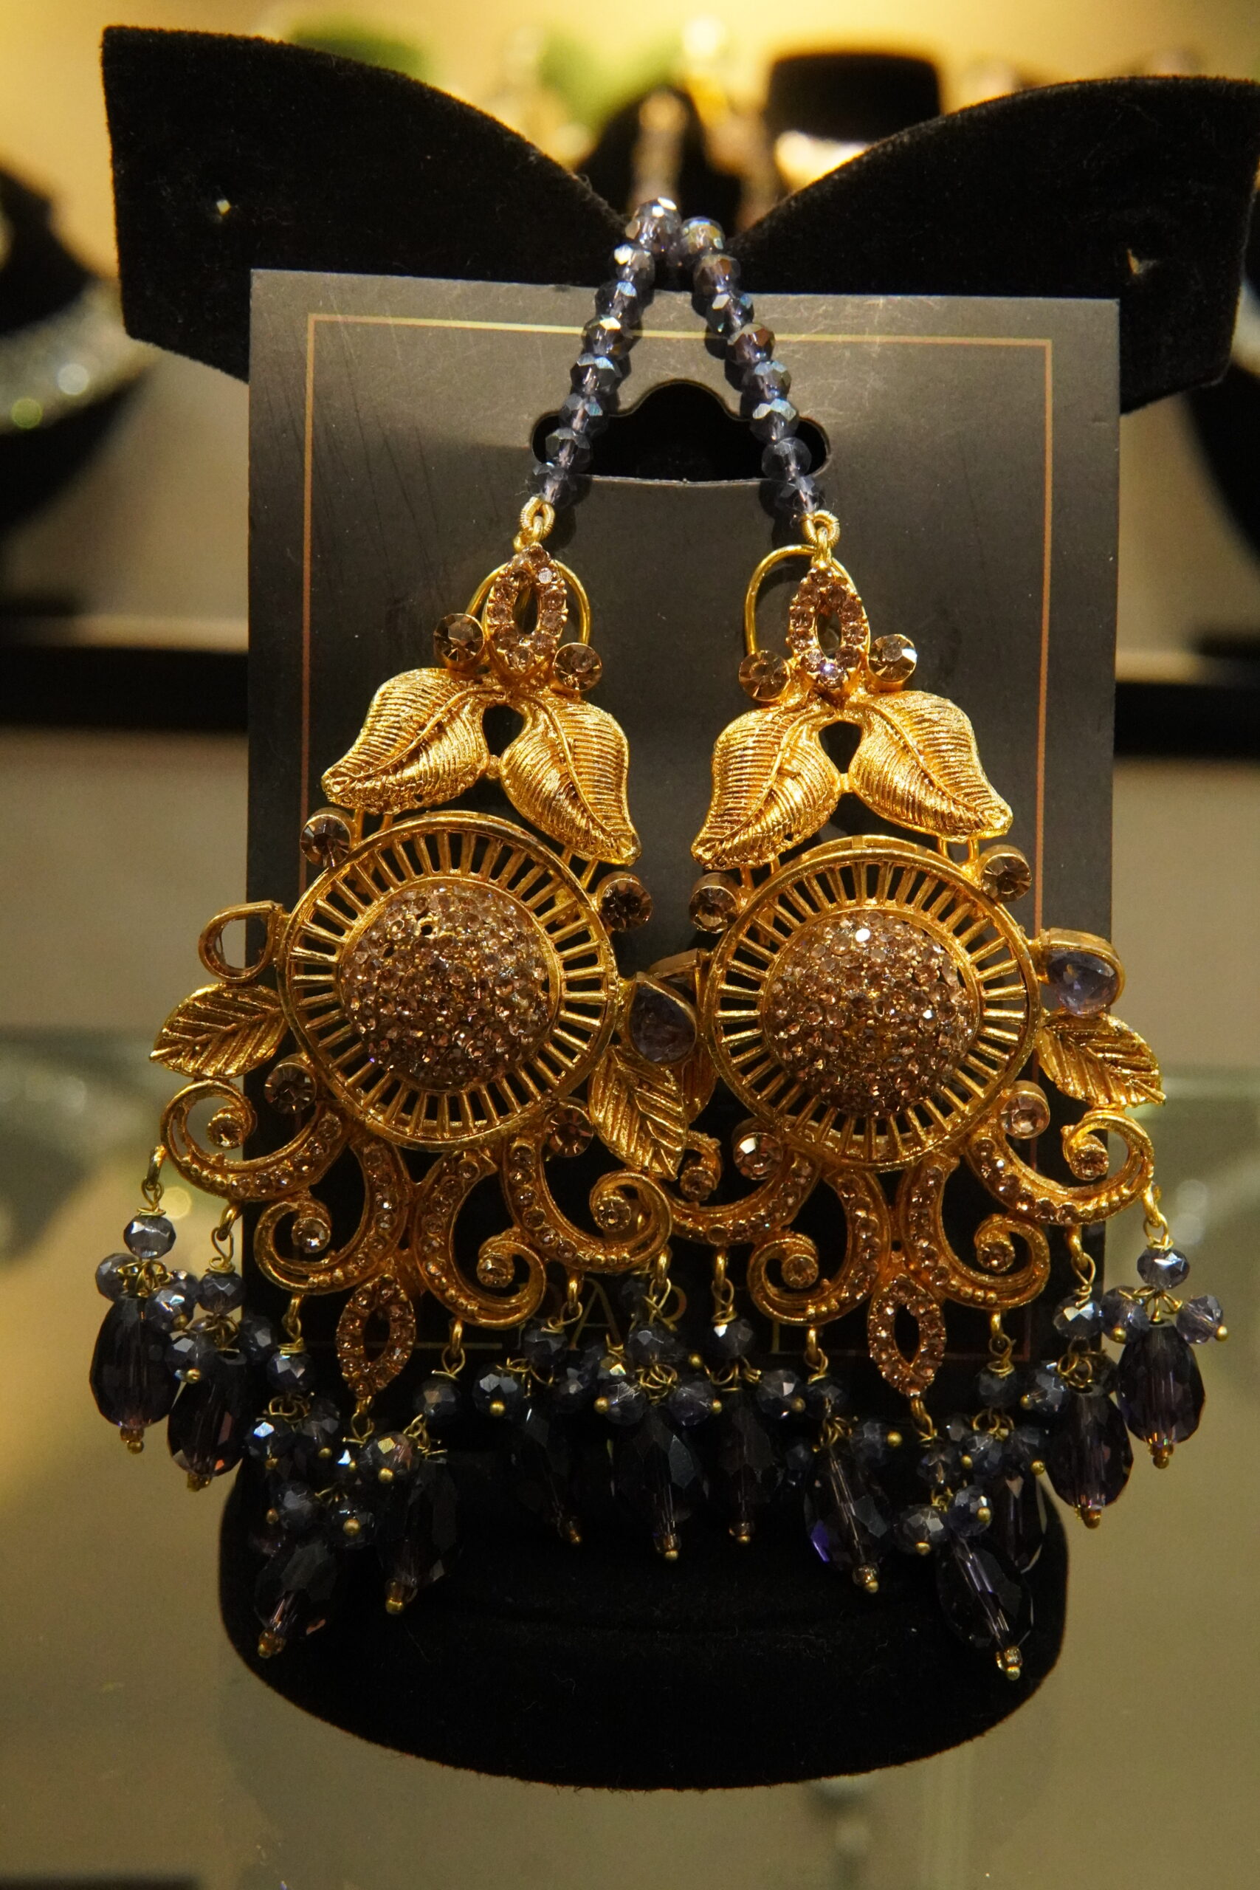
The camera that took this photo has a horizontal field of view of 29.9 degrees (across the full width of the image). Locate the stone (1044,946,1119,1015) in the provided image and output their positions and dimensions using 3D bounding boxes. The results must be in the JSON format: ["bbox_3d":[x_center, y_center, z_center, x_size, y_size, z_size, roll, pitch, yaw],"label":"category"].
[{"bbox_3d":[0.048,0.004,0.250,0.008,0.007,0.004,4,20,6],"label":"stone"}]

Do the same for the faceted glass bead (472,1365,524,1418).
[{"bbox_3d":[-0.014,0.048,0.253,0.005,0.005,0.005,18,53,0],"label":"faceted glass bead"}]

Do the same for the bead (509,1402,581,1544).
[{"bbox_3d":[-0.009,0.056,0.252,0.008,0.015,0.008,-18,7,0],"label":"bead"}]

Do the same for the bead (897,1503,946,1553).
[{"bbox_3d":[0.028,0.057,0.231,0.005,0.005,0.004,31,45,-7],"label":"bead"}]

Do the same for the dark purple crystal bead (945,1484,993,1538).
[{"bbox_3d":[0.036,0.059,0.248,0.006,0.006,0.005,0,9,-30],"label":"dark purple crystal bead"}]

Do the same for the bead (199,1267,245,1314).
[{"bbox_3d":[-0.045,0.038,0.260,0.005,0.004,0.005,1,12,0],"label":"bead"}]

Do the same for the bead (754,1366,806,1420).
[{"bbox_3d":[0.015,0.044,0.233,0.004,0.005,0.005,34,10,24],"label":"bead"}]

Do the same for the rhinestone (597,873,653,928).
[{"bbox_3d":[-0.001,-0.004,0.236,0.005,0.005,0.004,1,11,-1],"label":"rhinestone"}]

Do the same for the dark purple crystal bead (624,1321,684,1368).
[{"bbox_3d":[0.003,0.043,0.252,0.006,0.005,0.006,2,12,0],"label":"dark purple crystal bead"}]

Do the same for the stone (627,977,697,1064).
[{"bbox_3d":[0.003,0.008,0.236,0.007,0.009,0.004,-19,11,3],"label":"stone"}]

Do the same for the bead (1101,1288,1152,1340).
[{"bbox_3d":[0.054,0.040,0.256,0.005,0.005,0.005,22,56,0],"label":"bead"}]

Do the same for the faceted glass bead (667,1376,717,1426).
[{"bbox_3d":[0.006,0.045,0.233,0.004,0.005,0.005,27,11,24],"label":"faceted glass bead"}]

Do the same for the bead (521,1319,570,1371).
[{"bbox_3d":[-0.009,0.044,0.257,0.005,0.005,0.005,6,6,0],"label":"bead"}]

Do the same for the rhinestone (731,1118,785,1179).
[{"bbox_3d":[0.013,0.020,0.236,0.005,0.005,0.004,1,11,-1],"label":"rhinestone"}]

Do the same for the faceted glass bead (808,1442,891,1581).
[{"bbox_3d":[0.023,0.061,0.250,0.009,0.015,0.009,-17,-10,0],"label":"faceted glass bead"}]

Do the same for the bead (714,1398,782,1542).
[{"bbox_3d":[0.013,0.057,0.255,0.009,0.015,0.009,-2,-6,0],"label":"bead"}]

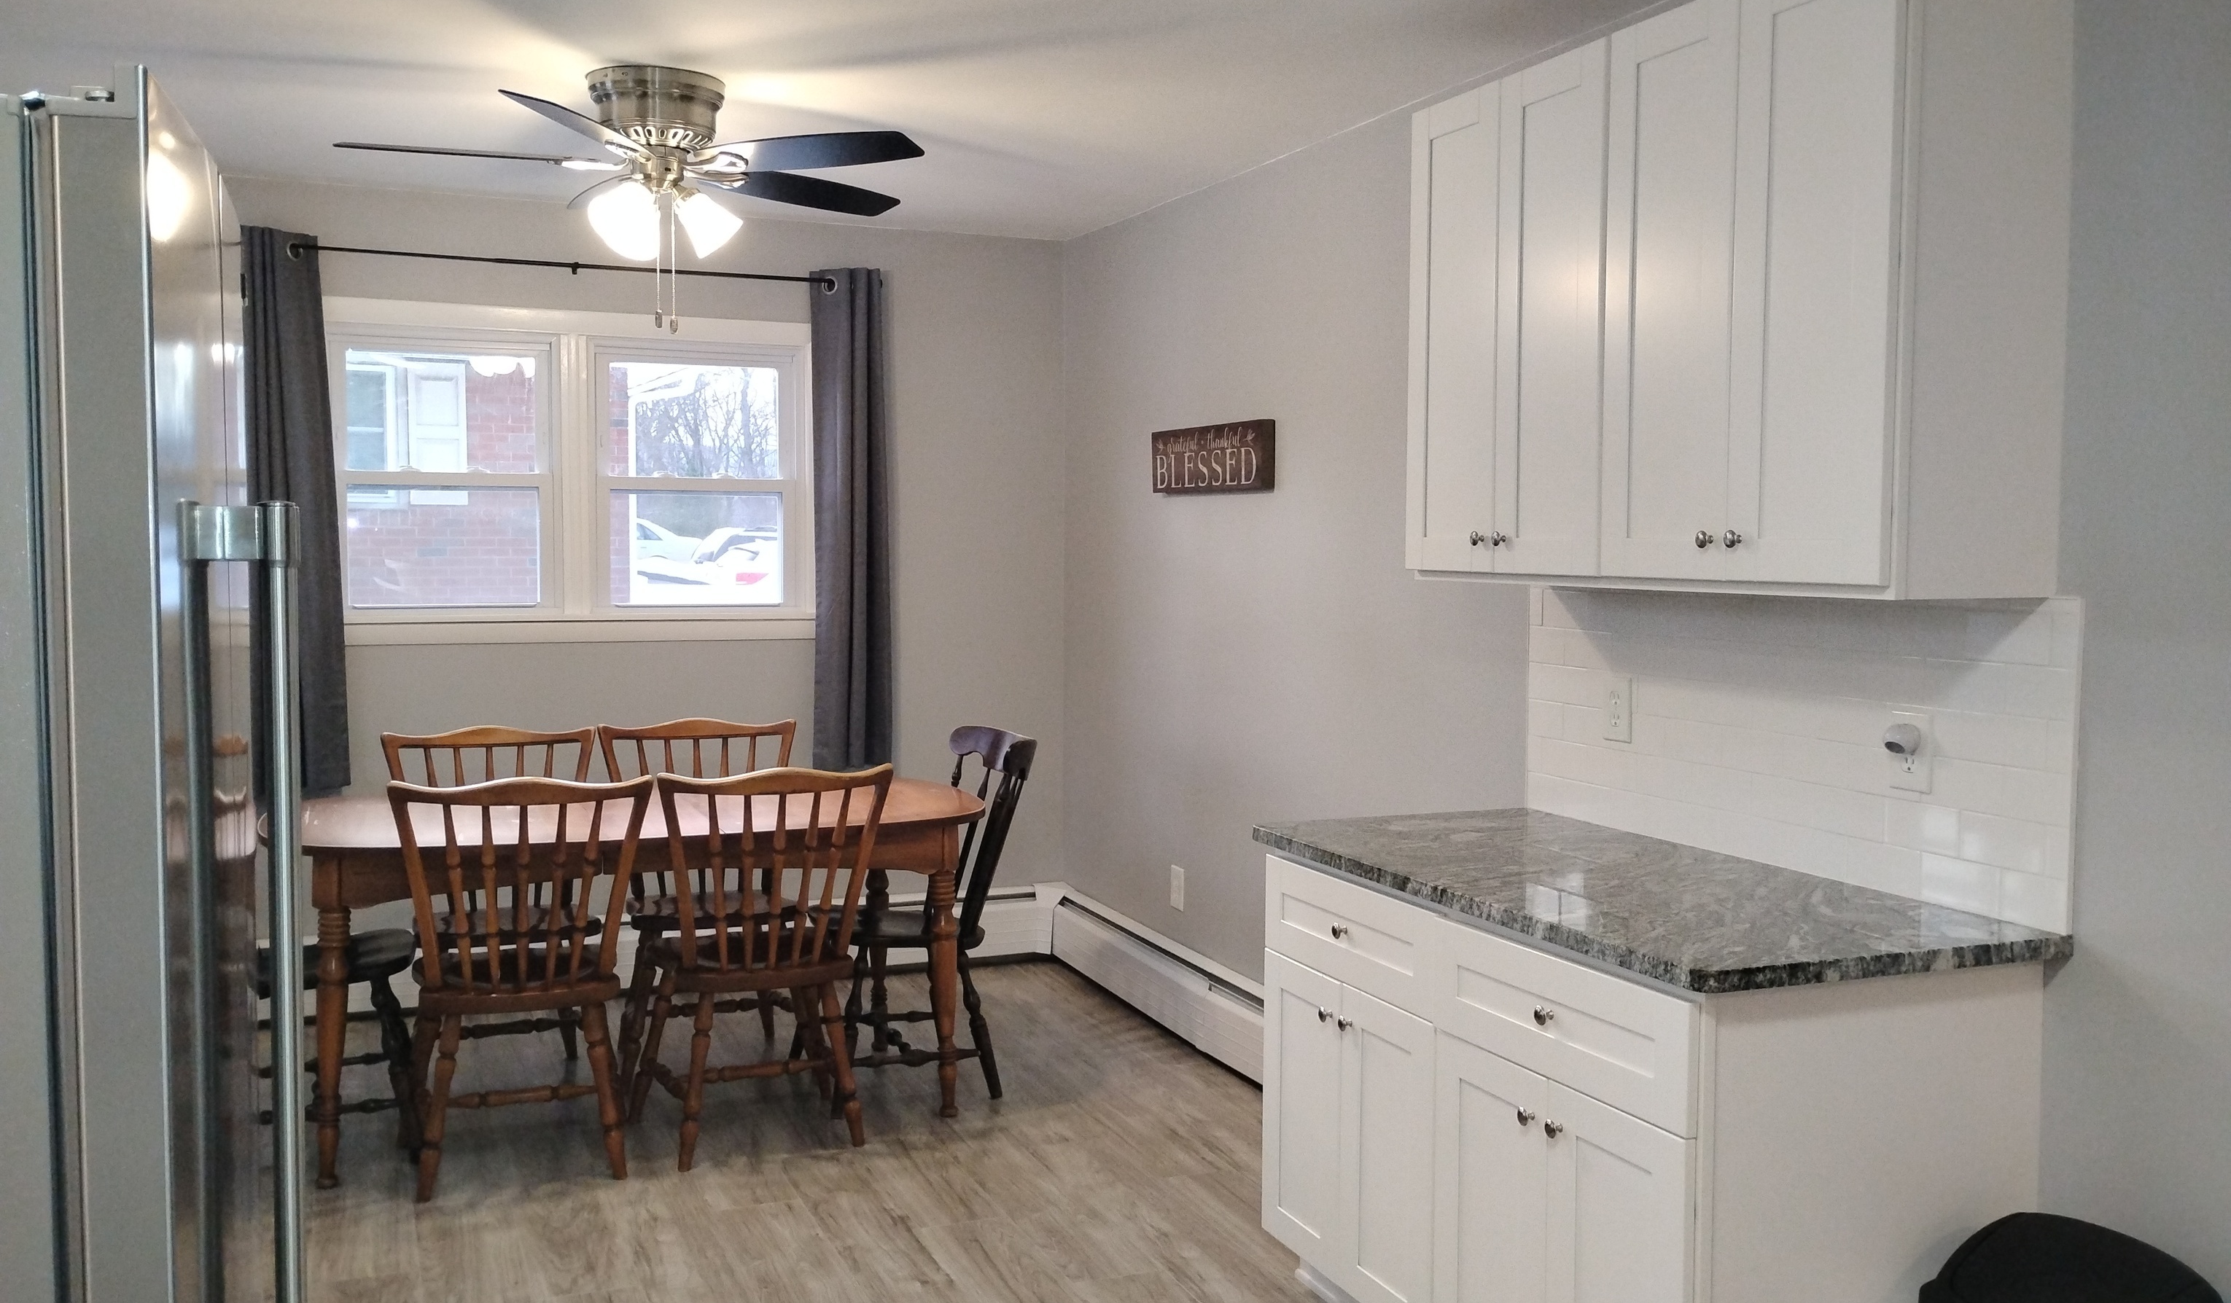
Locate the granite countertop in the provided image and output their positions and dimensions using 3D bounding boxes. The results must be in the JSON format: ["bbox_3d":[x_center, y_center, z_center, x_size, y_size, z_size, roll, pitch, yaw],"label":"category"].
[{"bbox_3d":[0.811,0.386,3.032,0.658,0.031,1.277,-1,4,-23],"label":"granite countertop"}]

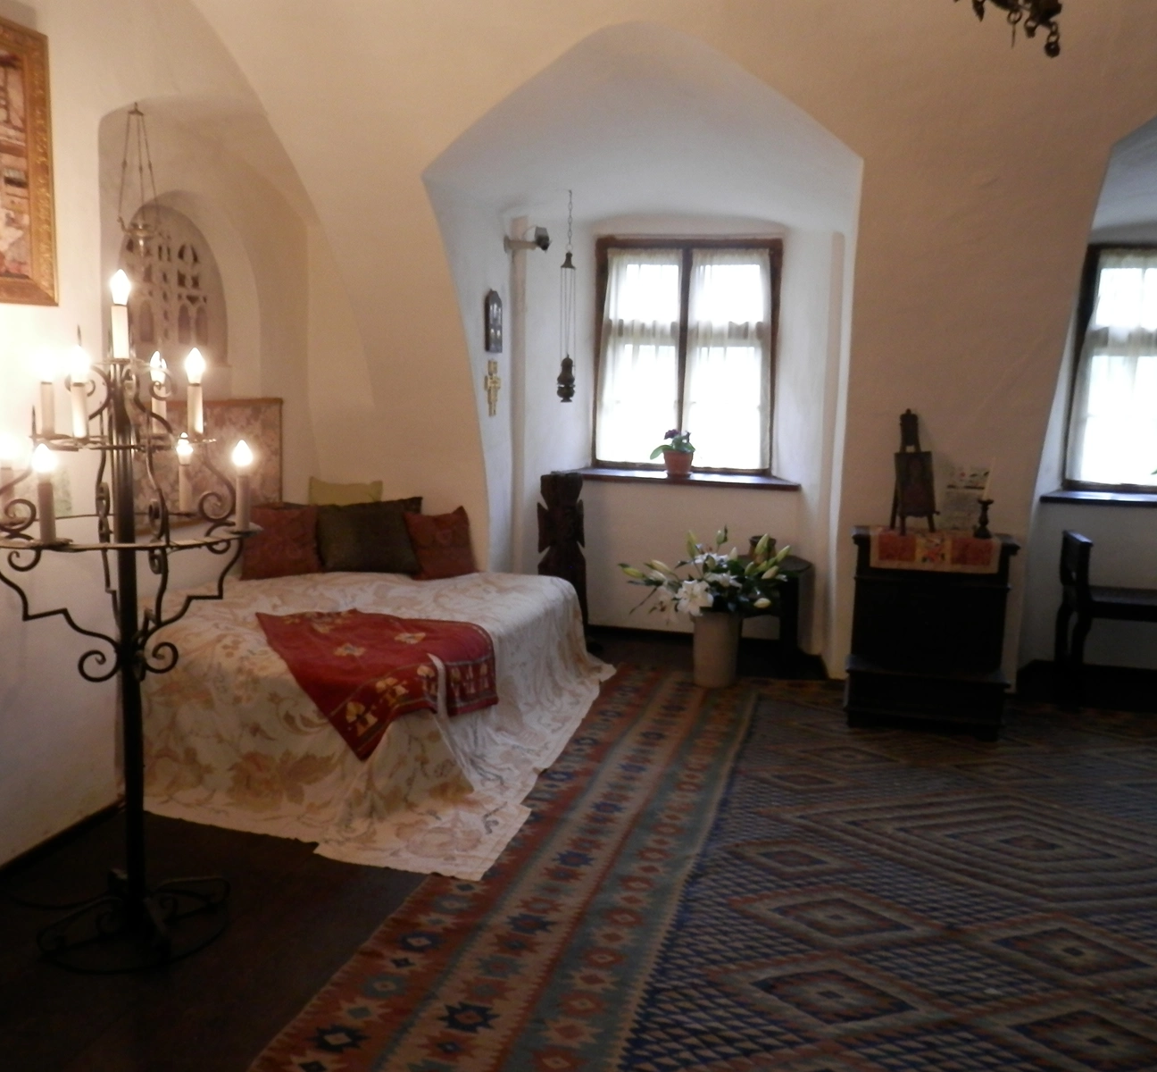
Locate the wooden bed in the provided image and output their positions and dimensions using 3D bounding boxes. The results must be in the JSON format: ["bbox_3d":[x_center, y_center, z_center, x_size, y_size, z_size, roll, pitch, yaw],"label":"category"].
[{"bbox_3d":[-0.874,0.526,4.263,1.664,0.455,2.353,3,7,14],"label":"wooden bed"}]

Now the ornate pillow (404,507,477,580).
[{"bbox_3d":[-0.694,0.036,5.193,0.357,0.364,0.130,-1,-8,-17],"label":"ornate pillow"}]

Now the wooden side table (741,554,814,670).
[{"bbox_3d":[0.900,0.399,5.329,0.585,0.546,0.585,3,7,14],"label":"wooden side table"}]

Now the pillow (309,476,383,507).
[{"bbox_3d":[-1.250,-0.083,5.488,0.397,0.435,0.130,2,-5,6],"label":"pillow"}]

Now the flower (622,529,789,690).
[{"bbox_3d":[0.599,0.336,4.955,0.780,0.741,0.676,3,7,14],"label":"flower"}]

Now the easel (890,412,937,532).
[{"bbox_3d":[1.505,-0.282,4.644,0.182,0.554,0.195,-1,8,-20],"label":"easel"}]

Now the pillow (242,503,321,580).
[{"bbox_3d":[-1.466,0.025,5.085,0.390,0.370,0.143,-1,-7,-21],"label":"pillow"}]

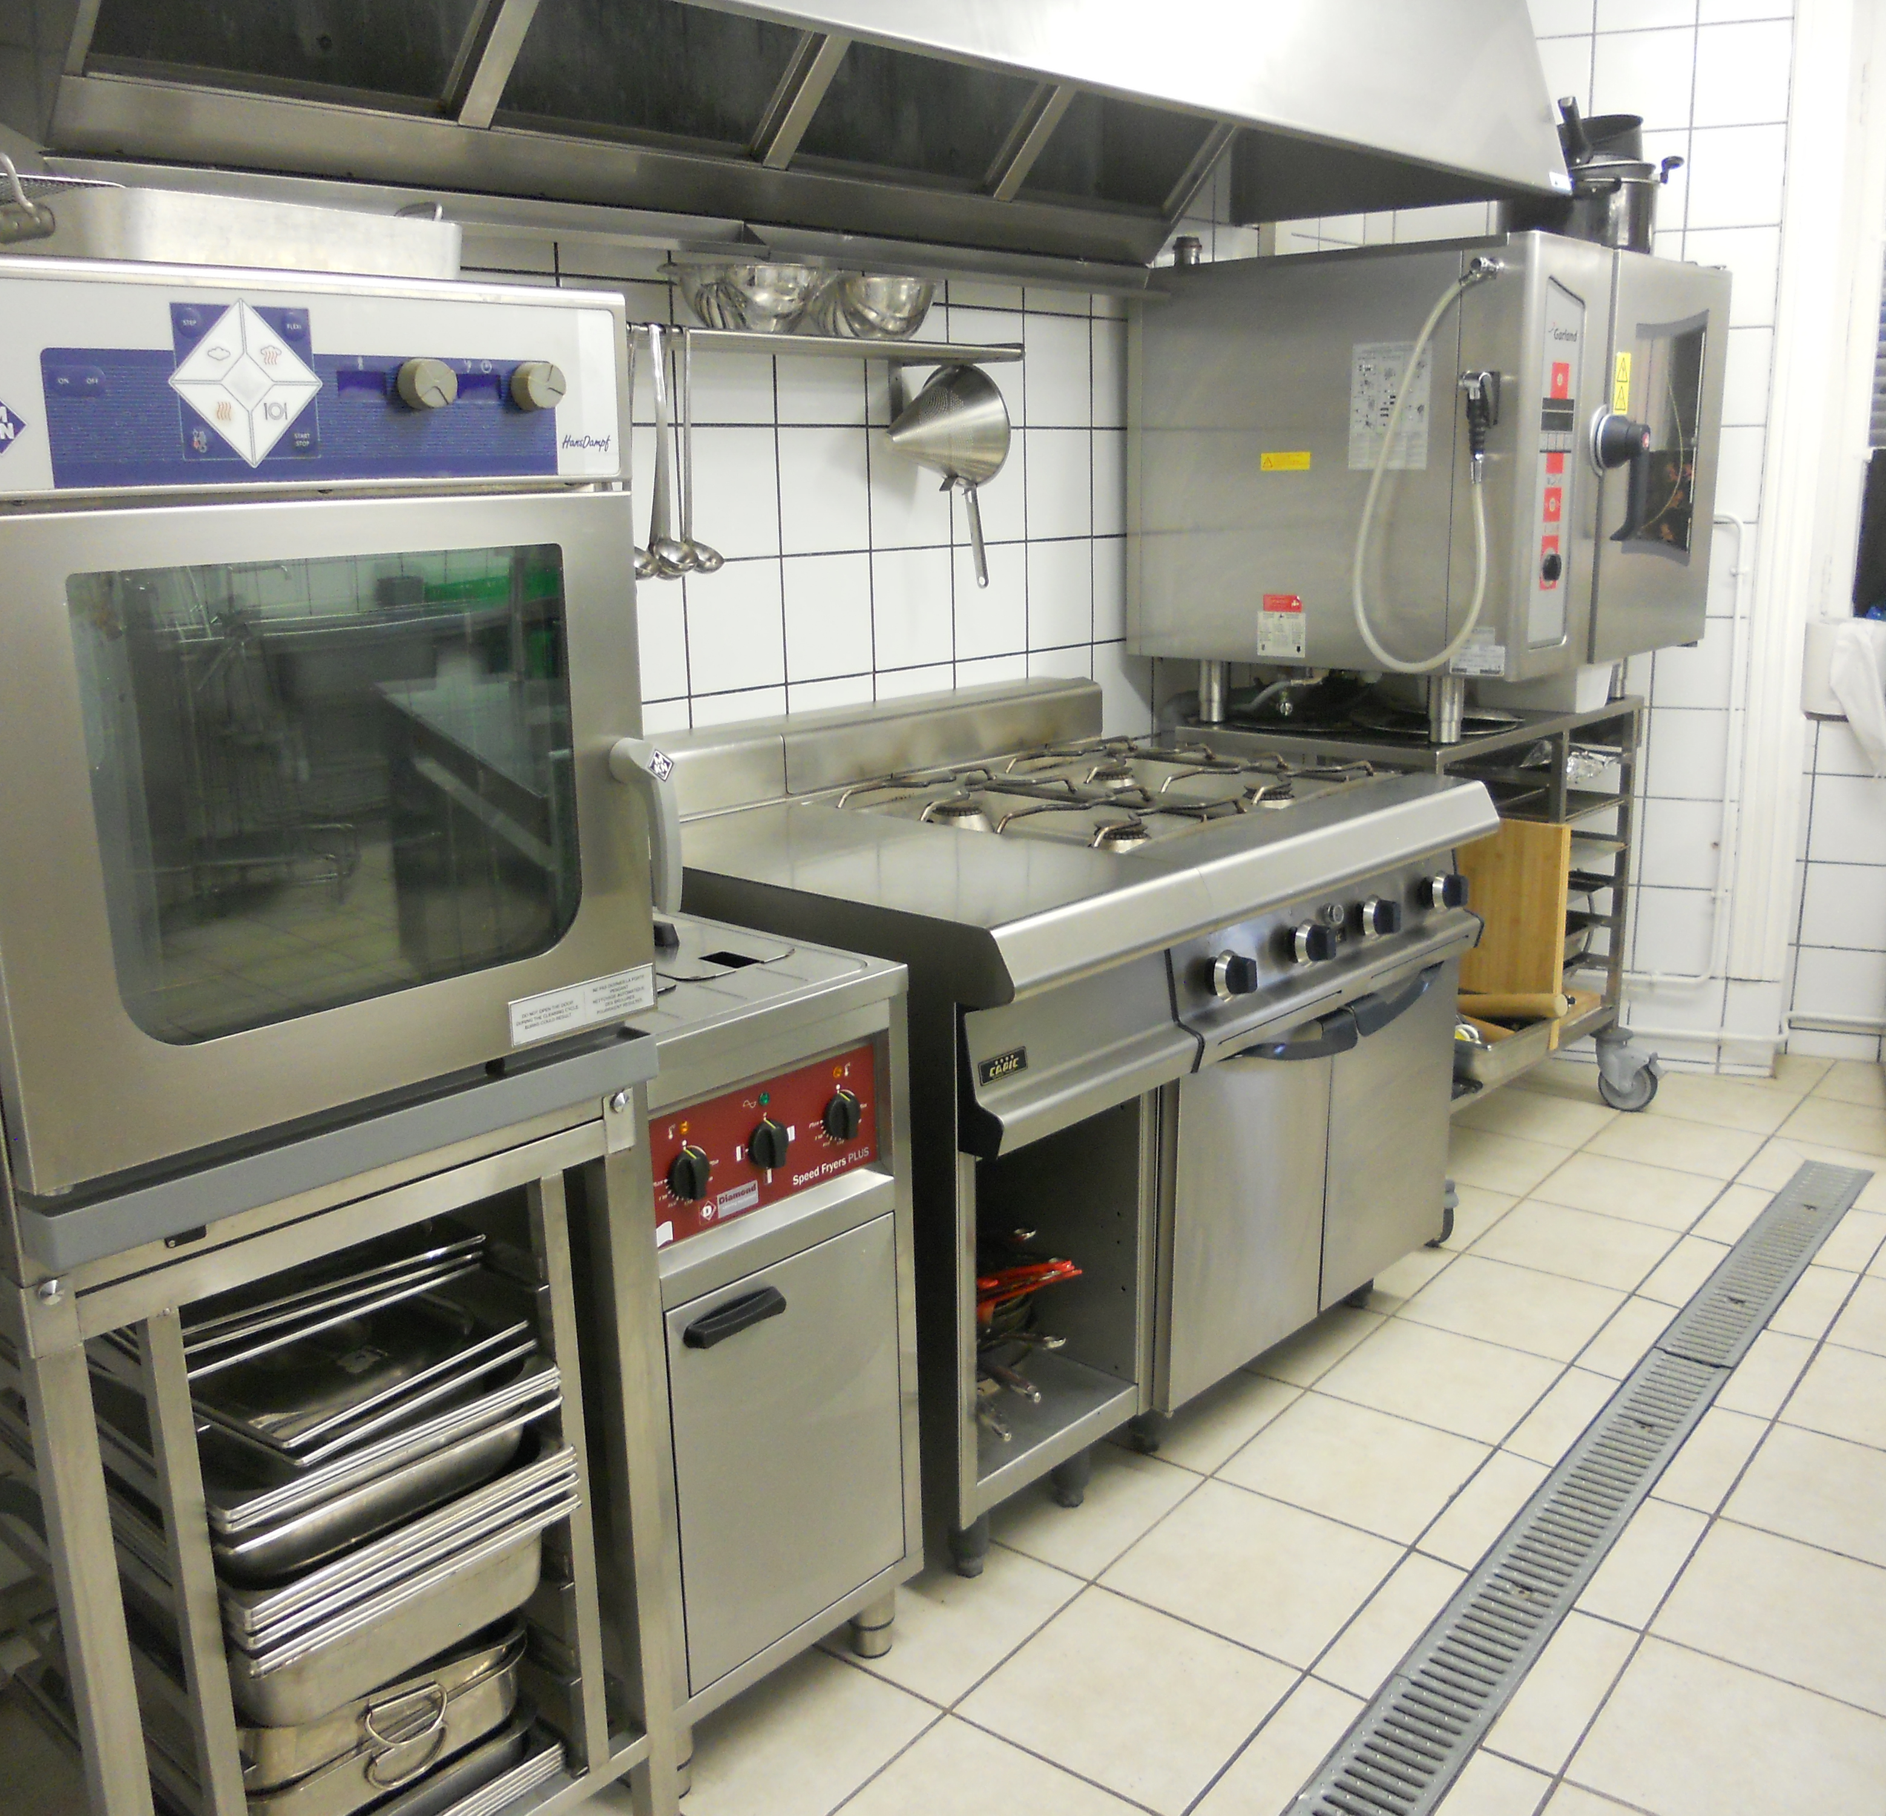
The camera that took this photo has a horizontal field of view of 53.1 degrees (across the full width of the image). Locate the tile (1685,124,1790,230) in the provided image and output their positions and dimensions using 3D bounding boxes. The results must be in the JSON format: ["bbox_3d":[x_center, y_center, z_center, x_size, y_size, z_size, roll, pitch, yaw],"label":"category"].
[{"bbox_3d":[1.631,-1.499,3.882,0.187,0.199,0.008,4,14,19],"label":"tile"}]

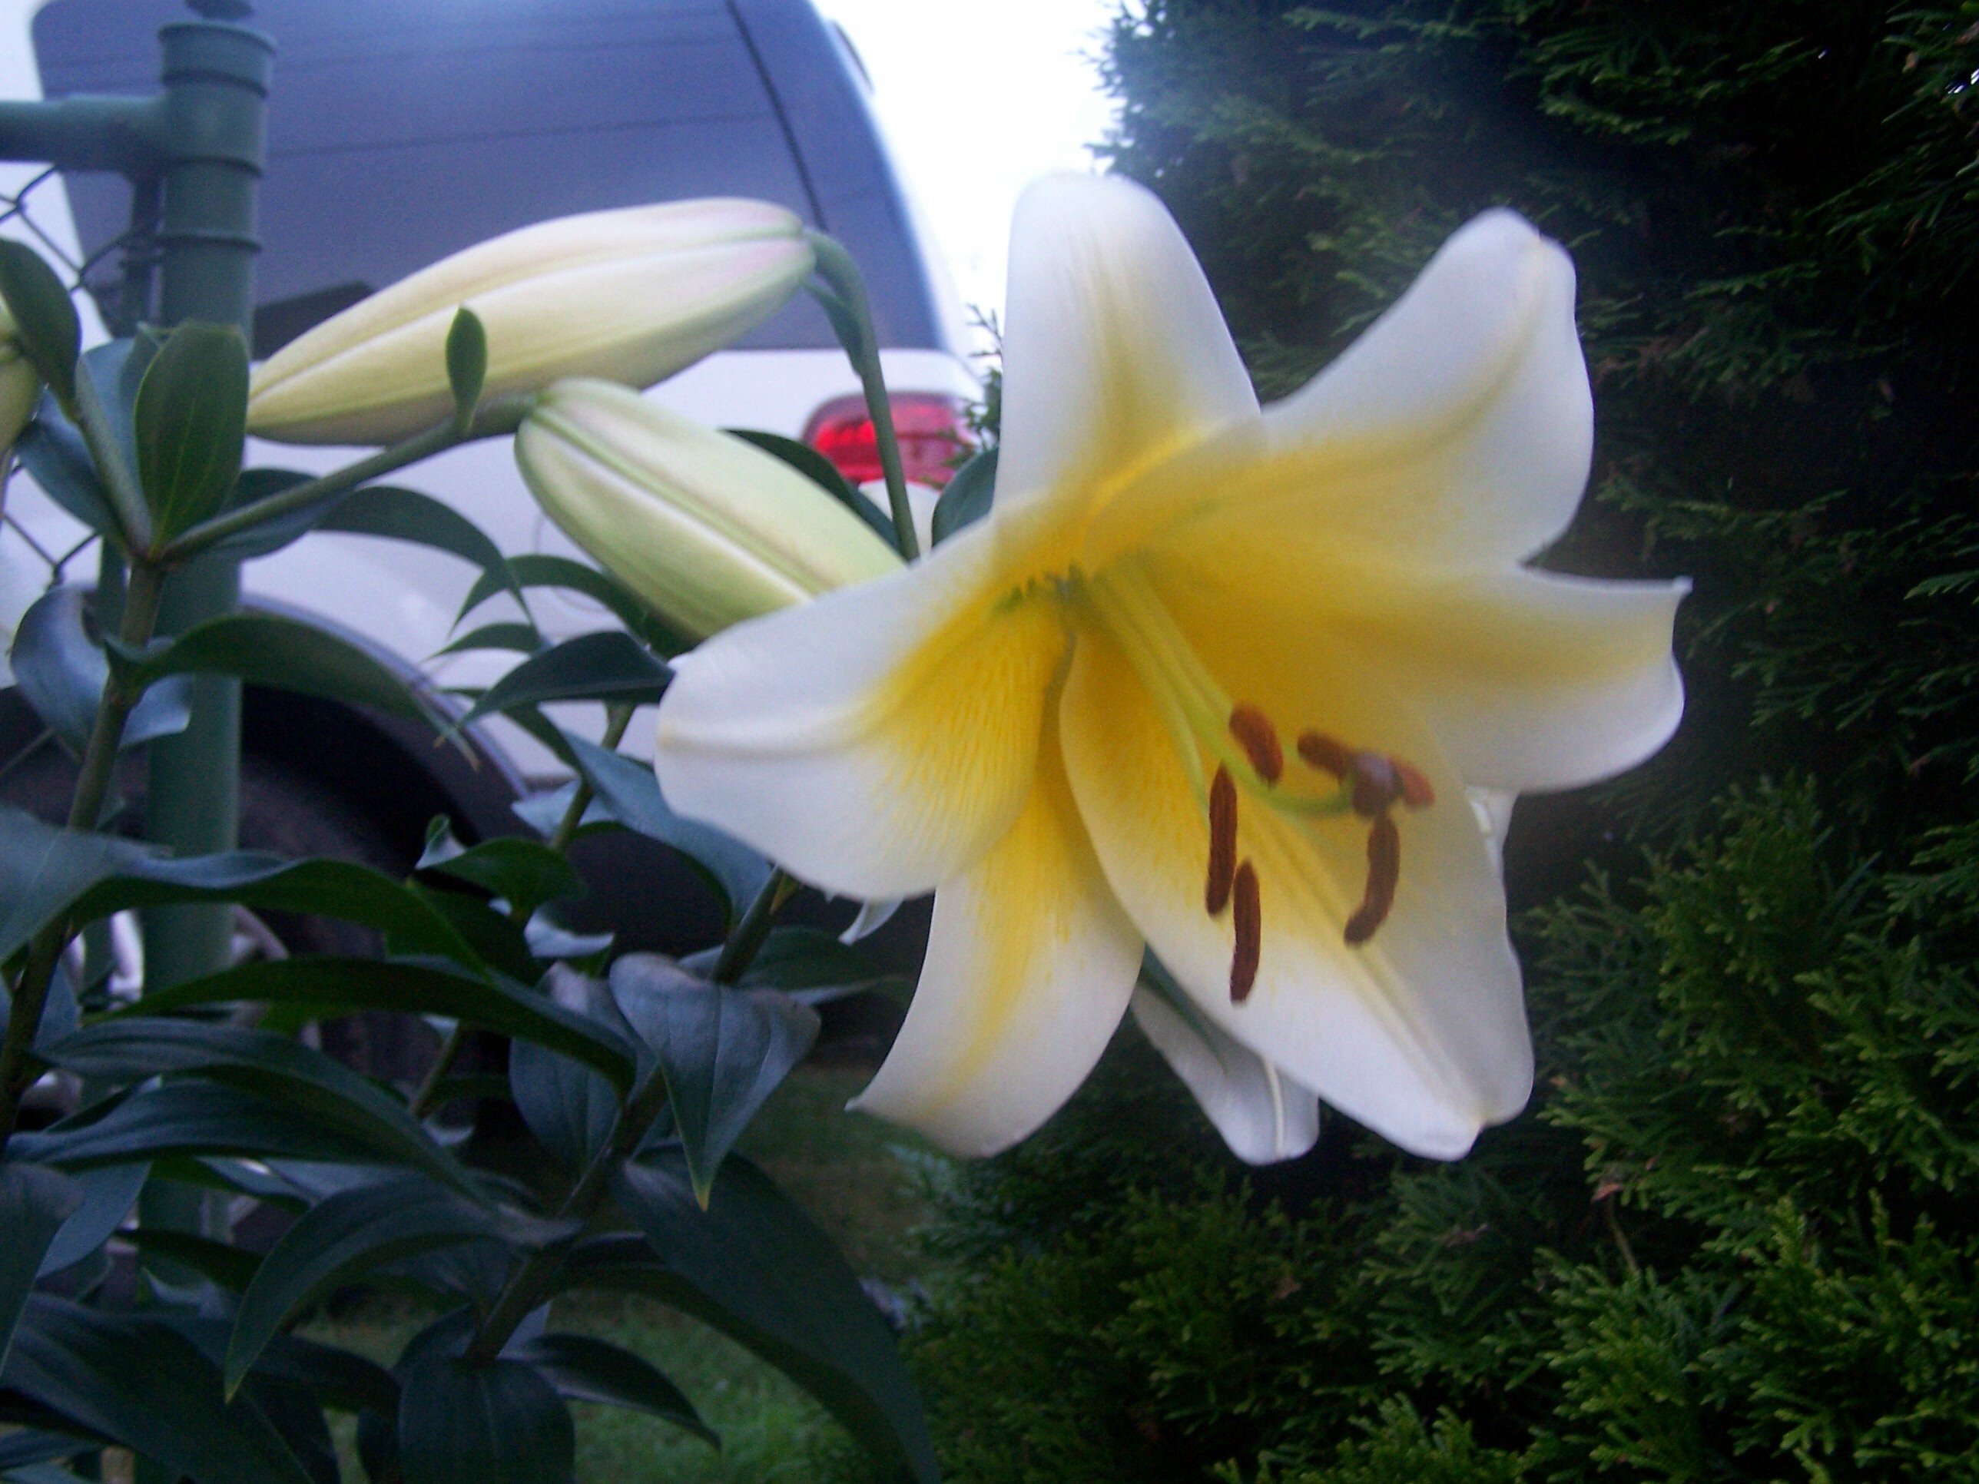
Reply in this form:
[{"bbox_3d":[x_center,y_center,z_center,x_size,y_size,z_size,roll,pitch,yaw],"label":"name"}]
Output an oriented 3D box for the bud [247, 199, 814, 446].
[{"bbox_3d":[-0.106,-0.094,0.520,0.137,0.037,0.037,-17,0,0],"label":"bud"}]

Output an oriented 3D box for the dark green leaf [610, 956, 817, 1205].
[{"bbox_3d":[-0.057,0.069,0.470,0.042,0.030,0.060,4,41,-4],"label":"dark green leaf"}]

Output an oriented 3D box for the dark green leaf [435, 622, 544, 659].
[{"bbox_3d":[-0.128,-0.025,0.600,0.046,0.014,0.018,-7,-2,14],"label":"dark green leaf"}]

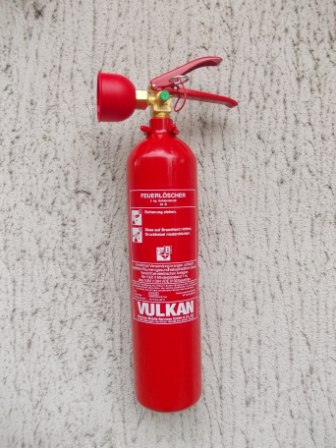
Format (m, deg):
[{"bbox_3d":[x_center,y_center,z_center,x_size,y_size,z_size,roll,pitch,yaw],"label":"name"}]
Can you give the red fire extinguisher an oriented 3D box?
[{"bbox_3d":[0.007,0.020,0.573,0.215,0.546,0.109,-2,6,-5],"label":"red fire extinguisher"}]

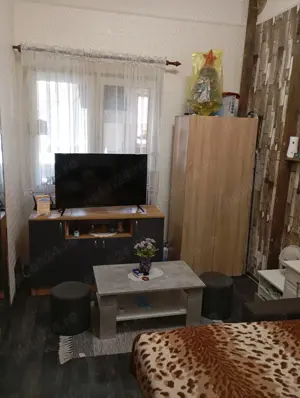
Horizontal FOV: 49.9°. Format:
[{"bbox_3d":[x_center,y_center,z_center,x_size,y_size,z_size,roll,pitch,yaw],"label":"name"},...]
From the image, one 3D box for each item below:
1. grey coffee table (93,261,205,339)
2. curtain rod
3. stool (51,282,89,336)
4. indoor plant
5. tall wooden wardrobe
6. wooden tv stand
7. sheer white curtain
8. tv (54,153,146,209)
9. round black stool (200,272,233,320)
[{"bbox_3d":[-0.033,0.879,2.899,0.893,0.403,0.556,-1,12,-14],"label":"grey coffee table"},{"bbox_3d":[-0.494,-1.470,3.332,1.708,0.060,0.080,0,12,-13],"label":"curtain rod"},{"bbox_3d":[-0.668,0.925,2.752,0.319,0.322,0.319,0,12,-13],"label":"stool"},{"bbox_3d":[-0.026,0.516,2.888,0.202,0.313,0.202,0,12,-13],"label":"indoor plant"},{"bbox_3d":[0.713,-0.027,3.911,0.788,1.842,0.572,0,11,-12],"label":"tall wooden wardrobe"},{"bbox_3d":[-0.560,0.535,3.512,1.356,0.797,0.432,0,12,-13],"label":"wooden tv stand"},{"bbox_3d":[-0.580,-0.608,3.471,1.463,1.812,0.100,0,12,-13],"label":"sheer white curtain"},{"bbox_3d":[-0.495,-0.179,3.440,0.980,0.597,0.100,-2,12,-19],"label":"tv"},{"bbox_3d":[0.621,0.912,3.046,0.292,0.333,0.292,2,11,0],"label":"round black stool"}]

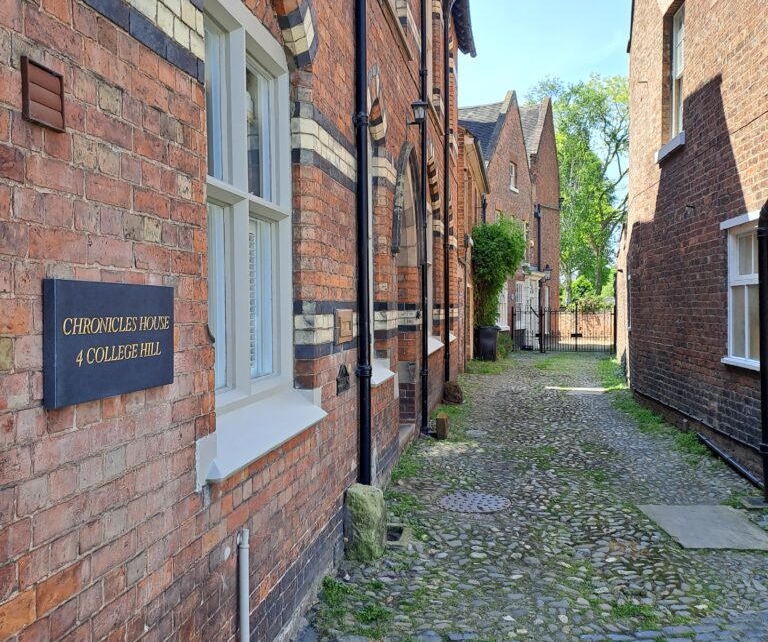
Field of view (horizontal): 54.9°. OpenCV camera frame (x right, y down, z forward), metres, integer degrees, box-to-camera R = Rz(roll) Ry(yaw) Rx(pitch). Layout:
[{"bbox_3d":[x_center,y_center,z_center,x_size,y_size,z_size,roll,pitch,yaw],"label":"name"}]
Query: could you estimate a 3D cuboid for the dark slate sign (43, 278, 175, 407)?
[{"bbox_3d":[-0.718,0.049,2.004,0.032,0.298,0.603,0,1,10],"label":"dark slate sign"}]

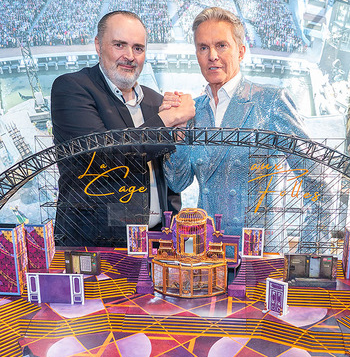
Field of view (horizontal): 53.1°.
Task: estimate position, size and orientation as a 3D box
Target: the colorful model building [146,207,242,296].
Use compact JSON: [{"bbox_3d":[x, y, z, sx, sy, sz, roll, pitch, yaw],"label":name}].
[{"bbox_3d":[0.060,0.212,1.070,0.272,0.220,0.180,1,12,8],"label":"colorful model building"}]

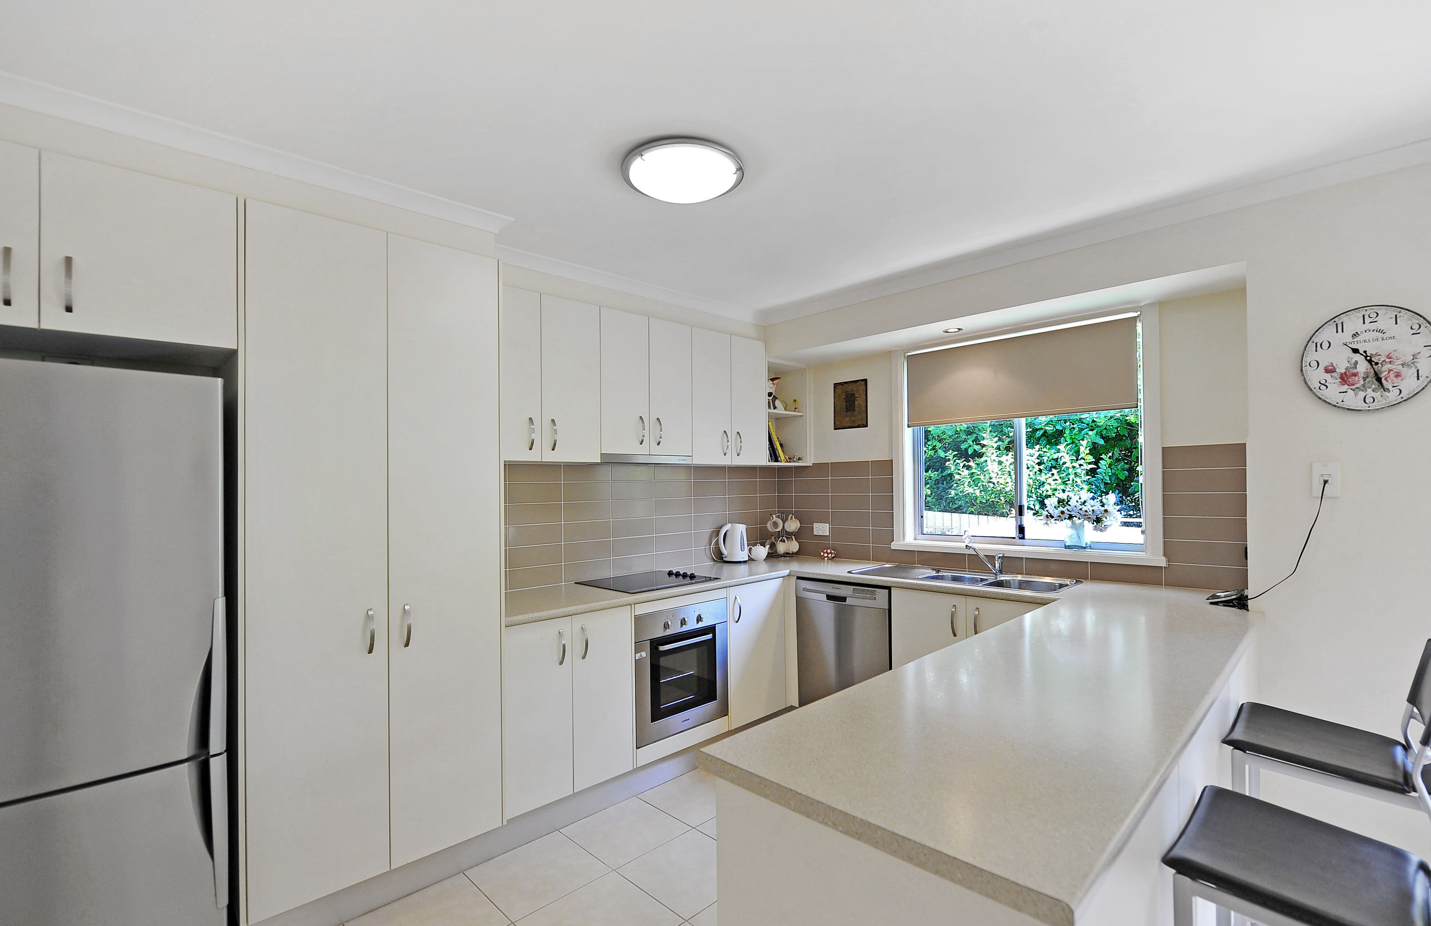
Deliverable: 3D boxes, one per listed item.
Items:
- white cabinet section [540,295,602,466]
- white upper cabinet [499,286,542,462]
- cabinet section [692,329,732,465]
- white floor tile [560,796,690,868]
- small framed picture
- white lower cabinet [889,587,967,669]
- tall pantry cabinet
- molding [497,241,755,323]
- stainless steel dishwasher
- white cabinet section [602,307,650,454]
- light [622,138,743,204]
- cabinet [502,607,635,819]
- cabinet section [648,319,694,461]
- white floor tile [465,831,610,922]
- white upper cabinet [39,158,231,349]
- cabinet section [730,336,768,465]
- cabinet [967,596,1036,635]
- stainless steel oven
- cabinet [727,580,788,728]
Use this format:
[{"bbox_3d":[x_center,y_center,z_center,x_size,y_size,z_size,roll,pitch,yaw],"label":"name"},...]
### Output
[{"bbox_3d":[-0.789,-0.381,3.113,0.318,0.766,0.325,1,-2,-44],"label":"white cabinet section"},{"bbox_3d":[-0.990,-0.377,2.845,0.296,0.750,0.310,1,-2,-45],"label":"white upper cabinet"},{"bbox_3d":[-0.131,-0.372,3.759,0.312,0.768,0.325,1,-2,-44],"label":"cabinet section"},{"bbox_3d":[-0.370,1.524,2.629,0.399,0.010,0.398,1,-2,-45],"label":"white floor tile"},{"bbox_3d":[0.860,-0.370,4.066,0.020,0.303,0.251,1,-2,-44],"label":"small framed picture"},{"bbox_3d":[1.222,0.995,3.269,0.510,0.730,0.385,1,-2,-45],"label":"white lower cabinet"},{"bbox_3d":[-1.321,0.297,2.398,0.821,2.184,0.590,1,-2,-44],"label":"tall pantry cabinet"},{"bbox_3d":[-0.331,-0.887,3.282,1.830,0.067,0.070,1,-2,-45],"label":"molding"},{"bbox_3d":[0.886,1.039,3.607,0.580,0.783,0.600,1,-2,-44],"label":"stainless steel dishwasher"},{"bbox_3d":[-0.566,-0.400,3.333,0.302,0.723,0.325,1,-2,-44],"label":"white cabinet section"},{"bbox_3d":[-0.101,-0.915,2.054,0.400,0.083,0.400,-1,-2,0],"label":"light"},{"bbox_3d":[-0.793,1.024,2.873,0.620,0.733,0.585,1,-2,-44],"label":"cabinet"},{"bbox_3d":[-0.350,-0.398,3.544,0.303,0.723,0.325,1,-2,-44],"label":"cabinet section"},{"bbox_3d":[-0.659,1.528,2.372,0.402,0.010,0.397,1,-2,-44],"label":"white floor tile"},{"bbox_3d":[-1.753,-0.556,1.937,0.401,0.453,0.540,1,-2,-45],"label":"white upper cabinet"},{"bbox_3d":[0.094,-0.368,3.979,0.317,0.768,0.325,1,-2,-44],"label":"cabinet section"},{"bbox_3d":[1.492,0.982,2.996,0.510,0.730,0.385,1,-2,-45],"label":"cabinet"},{"bbox_3d":[-0.332,1.013,3.291,0.591,0.601,0.570,1,-2,-44],"label":"stainless steel oven"},{"bbox_3d":[0.039,1.032,3.685,0.457,0.733,0.580,1,-2,-44],"label":"cabinet"}]

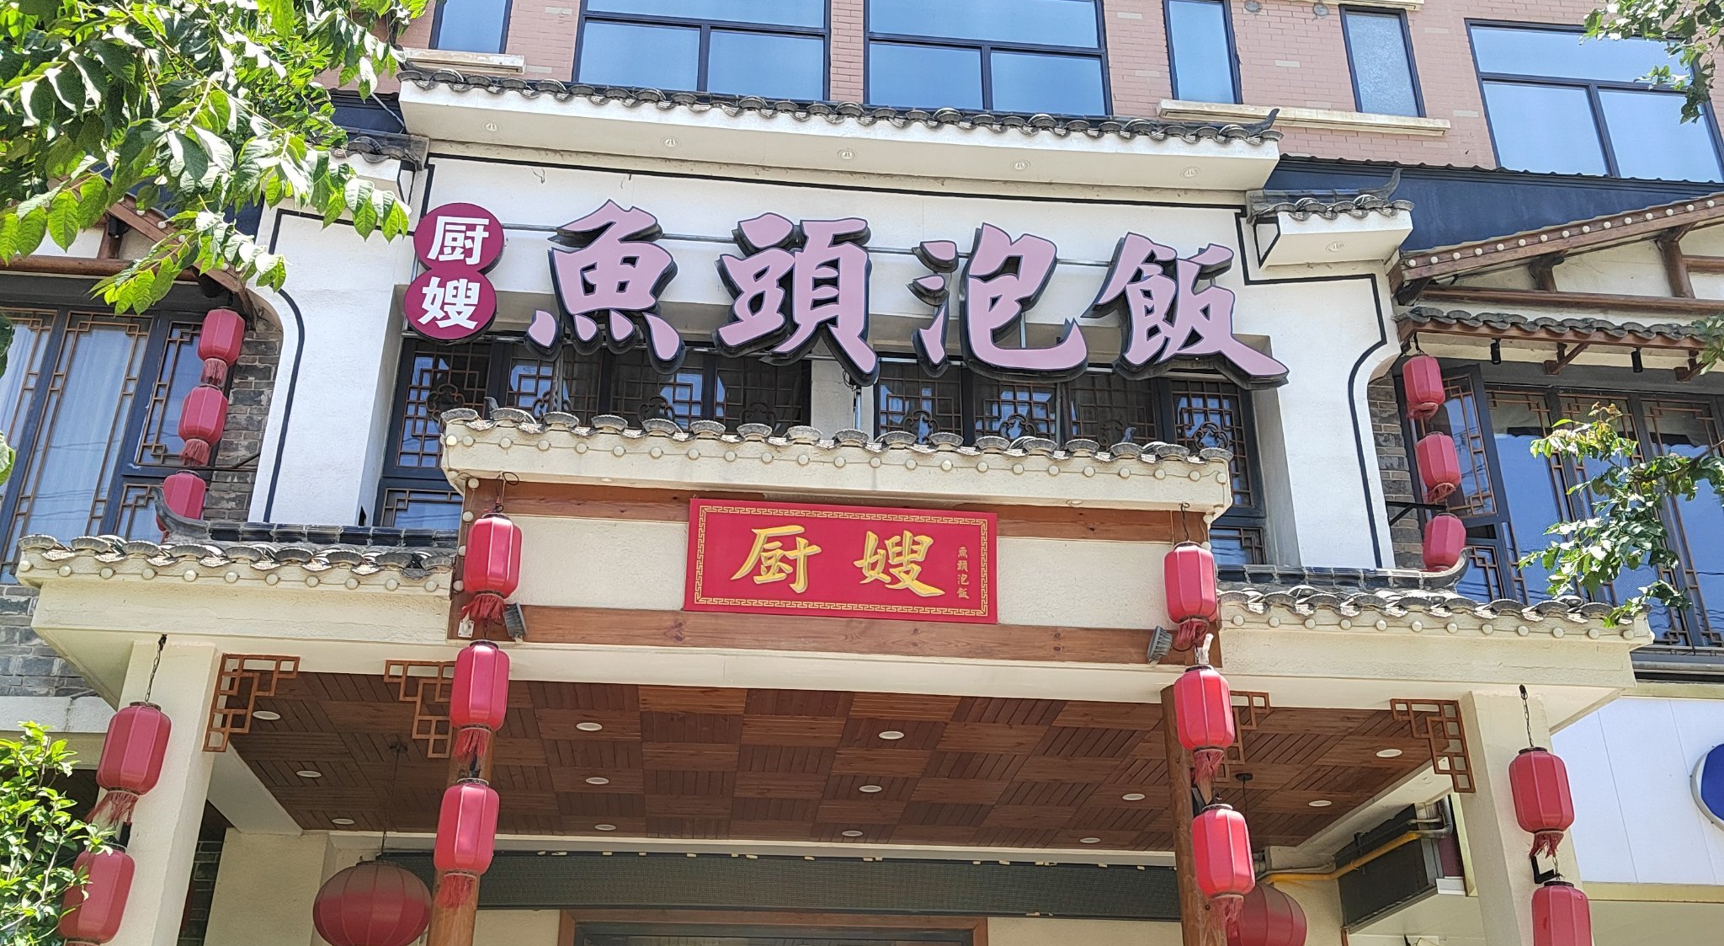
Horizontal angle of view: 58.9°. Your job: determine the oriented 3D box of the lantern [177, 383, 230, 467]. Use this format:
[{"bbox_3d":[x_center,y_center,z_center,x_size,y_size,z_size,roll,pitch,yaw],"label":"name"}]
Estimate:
[{"bbox_3d":[-4.089,-0.293,9.476,0.295,0.561,0.295,3,-26,-5],"label":"lantern"}]

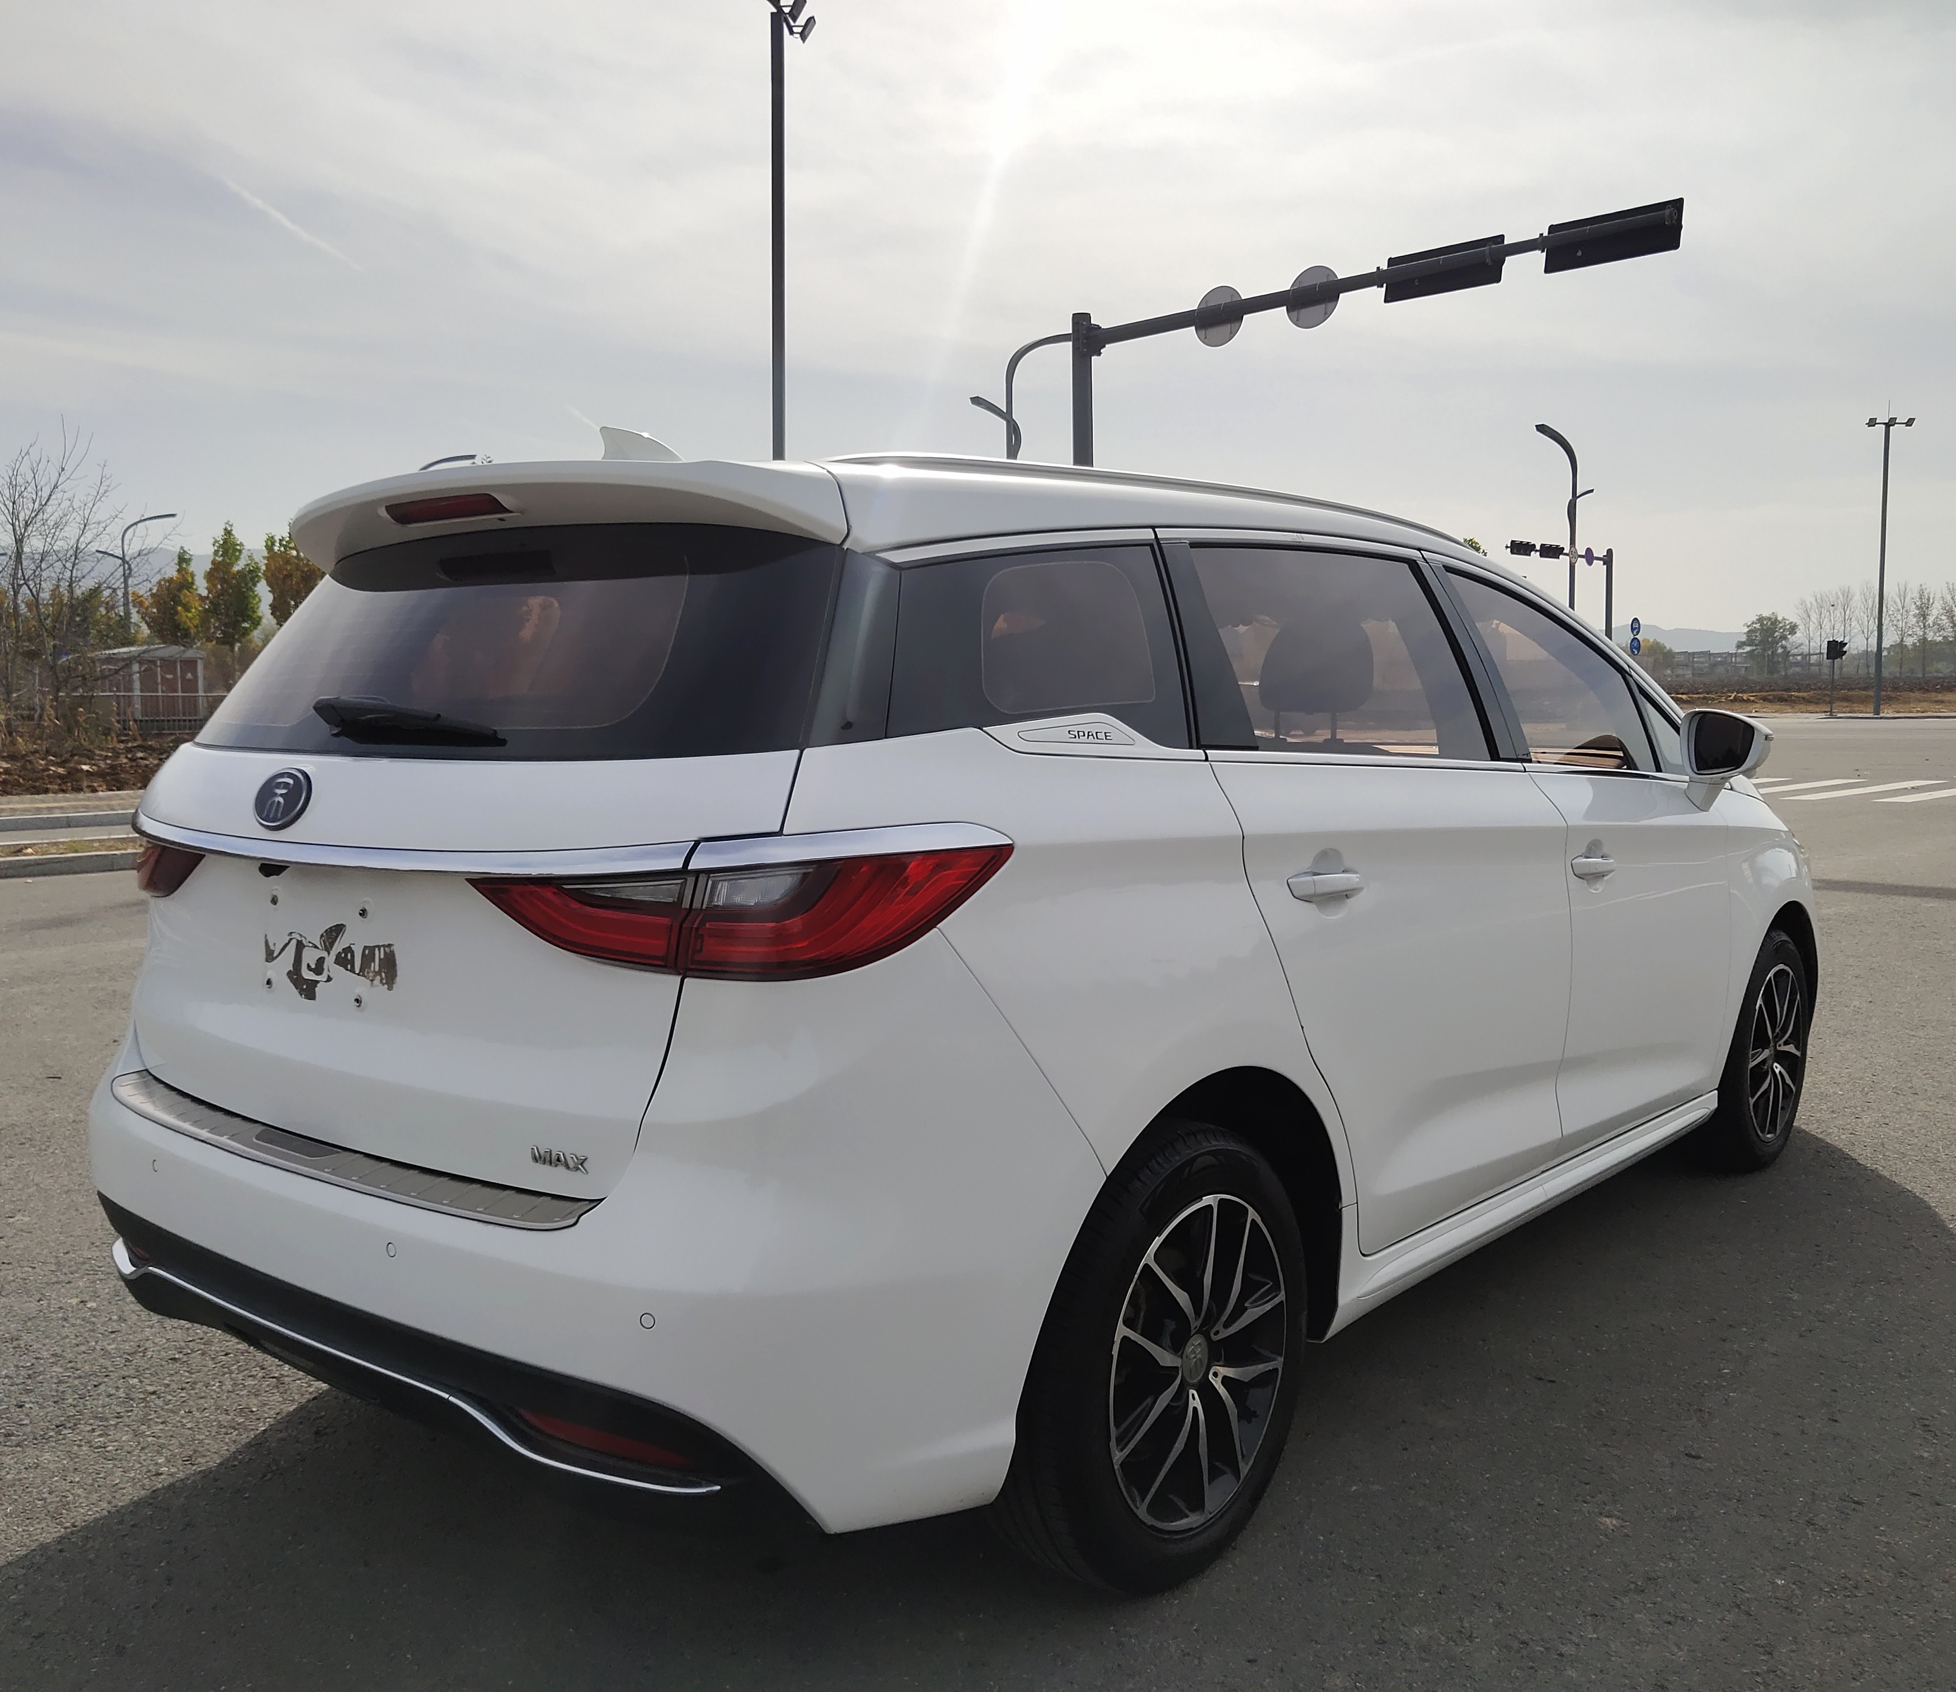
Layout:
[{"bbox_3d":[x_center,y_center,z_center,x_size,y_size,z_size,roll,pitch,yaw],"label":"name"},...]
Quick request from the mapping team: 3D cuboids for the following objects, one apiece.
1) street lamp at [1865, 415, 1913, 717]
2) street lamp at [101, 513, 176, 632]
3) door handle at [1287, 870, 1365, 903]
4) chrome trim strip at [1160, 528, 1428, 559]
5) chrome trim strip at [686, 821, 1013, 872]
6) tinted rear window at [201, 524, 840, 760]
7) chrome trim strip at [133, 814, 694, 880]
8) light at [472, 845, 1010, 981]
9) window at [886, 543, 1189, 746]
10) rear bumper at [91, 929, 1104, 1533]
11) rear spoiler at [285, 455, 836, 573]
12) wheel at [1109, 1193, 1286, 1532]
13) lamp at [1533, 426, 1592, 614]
[{"bbox_3d":[34.751,-10.750,65.000,1.700,11.290,0.700,0,5,6],"label":"street lamp"},{"bbox_3d":[-36.582,-9.444,74.407,0.350,10.163,3.200,3,6,40],"label":"street lamp"},{"bbox_3d":[0.534,0.059,2.582,0.050,0.045,0.222,2,5,40],"label":"door handle"},{"bbox_3d":[0.564,-0.511,2.875,0.040,0.055,0.890,3,6,40],"label":"chrome trim strip"},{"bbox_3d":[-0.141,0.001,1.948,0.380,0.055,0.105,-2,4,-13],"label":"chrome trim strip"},{"bbox_3d":[-0.758,-0.276,2.394,1.420,0.335,0.360,3,6,40],"label":"tinted rear window"},{"bbox_3d":[-0.884,-0.004,2.295,1.390,0.045,0.130,2,5,40],"label":"chrome trim strip"},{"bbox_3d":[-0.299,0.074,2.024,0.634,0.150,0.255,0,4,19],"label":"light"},{"bbox_3d":[0.086,-0.281,2.230,0.120,0.315,0.720,3,6,40],"label":"window"},{"bbox_3d":[-0.739,0.428,2.458,1.800,0.720,0.670,3,6,40],"label":"rear bumper"},{"bbox_3d":[-0.693,-0.455,2.461,1.260,0.160,0.330,3,6,40],"label":"rear spoiler"},{"bbox_3d":[0.266,0.732,2.461,0.180,0.470,0.470,2,5,40],"label":"wheel"},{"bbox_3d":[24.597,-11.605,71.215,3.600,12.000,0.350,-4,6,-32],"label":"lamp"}]

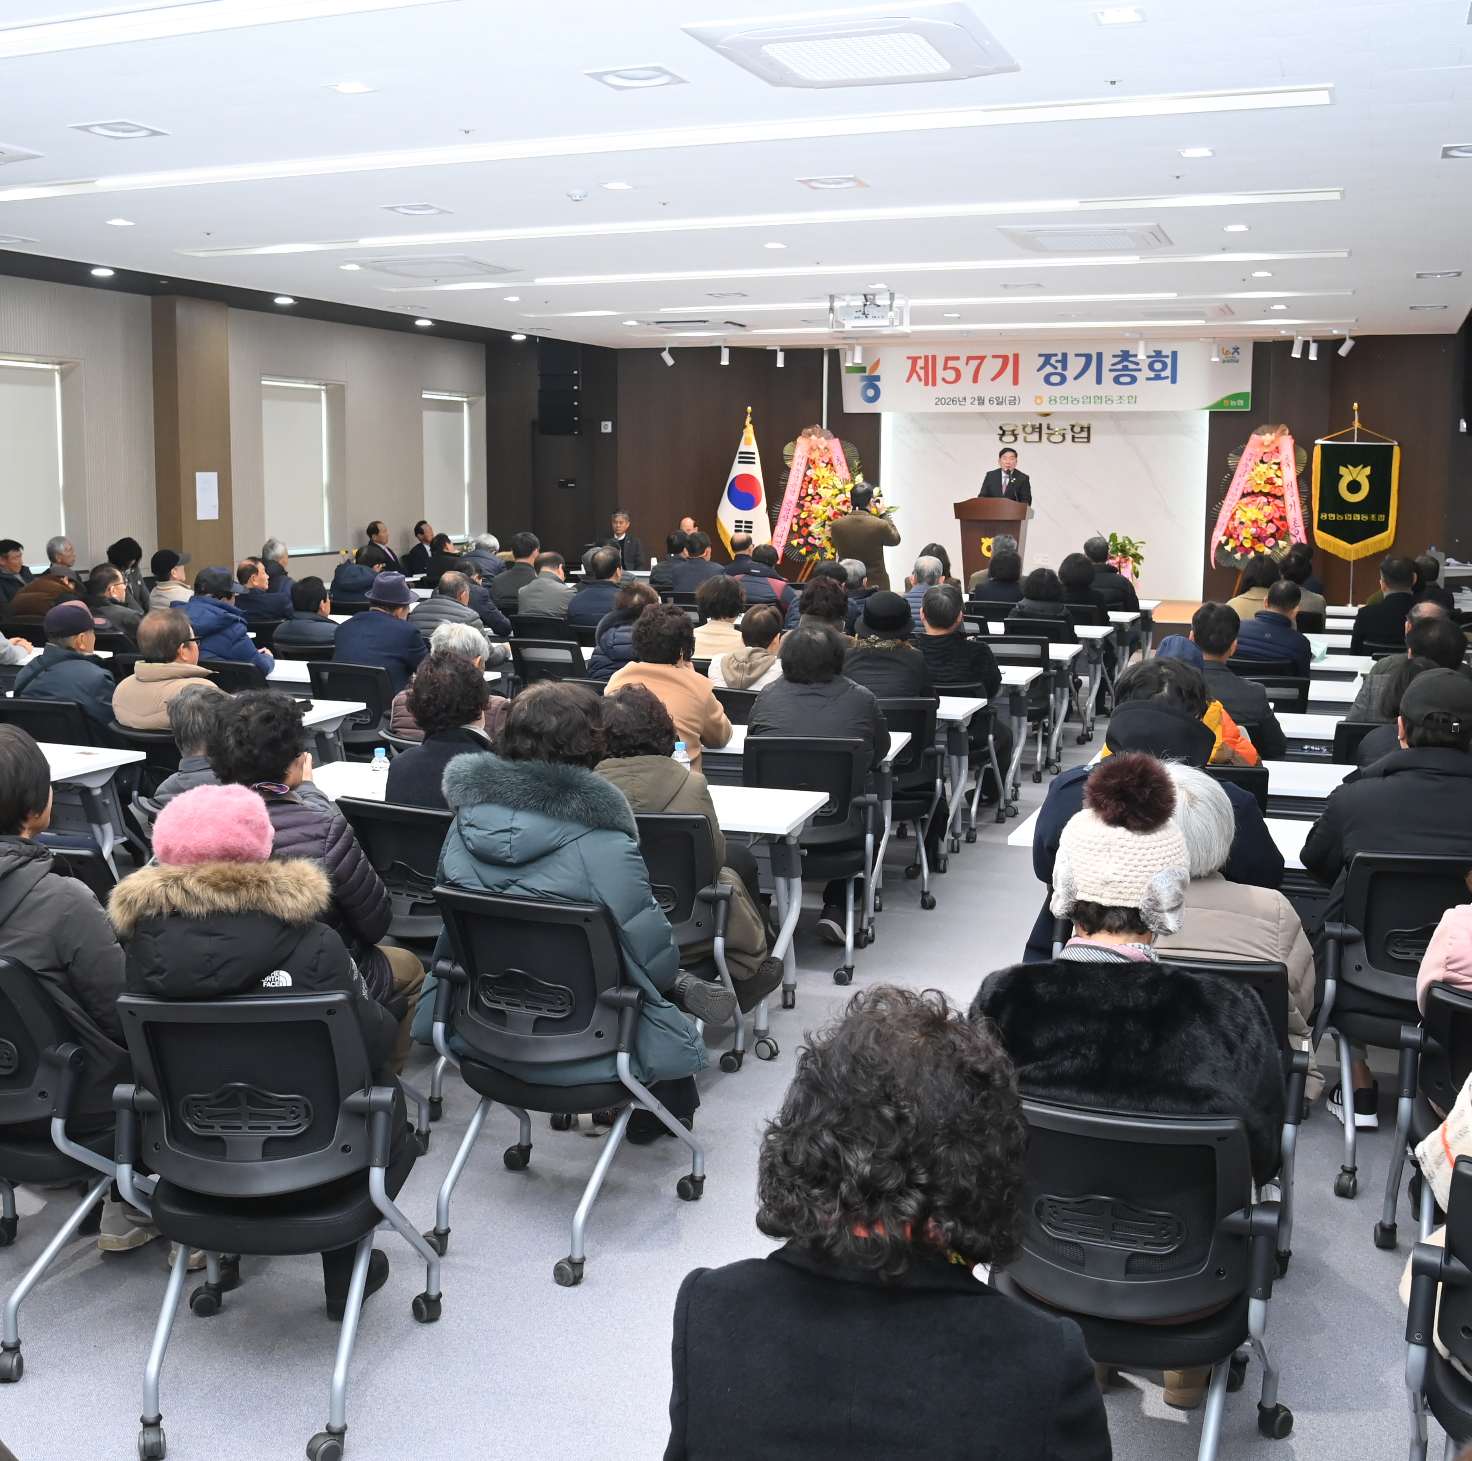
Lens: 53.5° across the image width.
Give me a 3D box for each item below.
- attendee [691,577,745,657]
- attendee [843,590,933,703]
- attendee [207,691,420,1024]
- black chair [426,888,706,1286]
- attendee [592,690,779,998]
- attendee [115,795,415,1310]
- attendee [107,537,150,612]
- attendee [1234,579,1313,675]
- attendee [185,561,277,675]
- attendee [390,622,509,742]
[{"bbox_3d":[-0.090,-0.190,7.697,0.460,1.250,0.750,5,11,23],"label":"attendee"},{"bbox_3d":[0.740,0.017,6.488,0.540,1.300,0.780,5,11,23],"label":"attendee"},{"bbox_3d":[-1.110,0.522,3.734,0.540,1.220,0.800,7,12,31],"label":"attendee"},{"bbox_3d":[-0.414,0.771,3.453,0.550,0.840,0.570,4,10,20],"label":"black chair"},{"bbox_3d":[-0.215,0.420,4.521,0.530,1.180,0.800,3,10,11],"label":"attendee"},{"bbox_3d":[-0.911,0.670,3.042,0.600,1.180,0.720,1,10,-1],"label":"attendee"},{"bbox_3d":[-4.498,-0.818,10.916,0.750,1.220,0.500,2,10,8],"label":"attendee"},{"bbox_3d":[2.724,-0.167,7.545,0.520,1.240,0.700,5,11,22],"label":"attendee"},{"bbox_3d":[-2.735,-0.229,7.830,0.550,1.300,0.800,6,11,31],"label":"attendee"},{"bbox_3d":[-0.906,0.206,5.338,0.480,1.210,0.680,7,12,29],"label":"attendee"}]

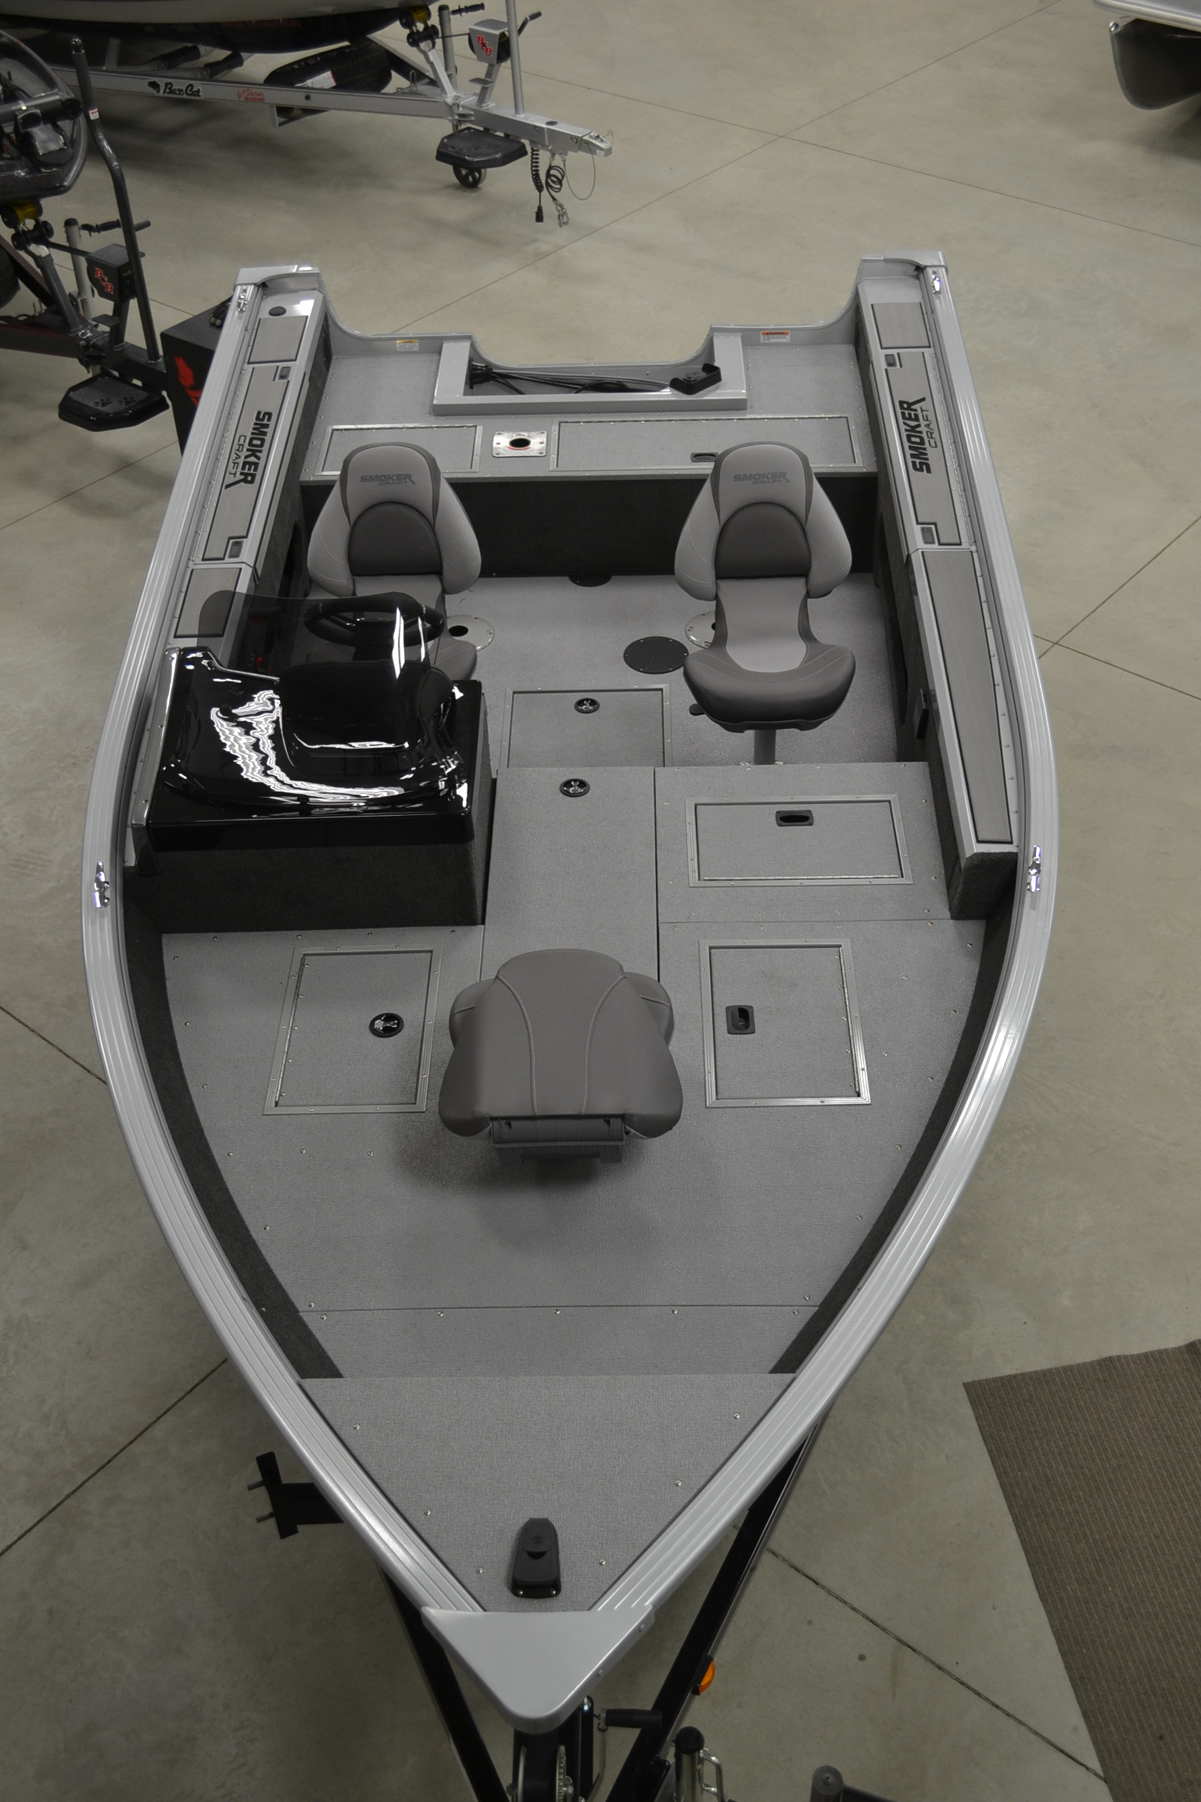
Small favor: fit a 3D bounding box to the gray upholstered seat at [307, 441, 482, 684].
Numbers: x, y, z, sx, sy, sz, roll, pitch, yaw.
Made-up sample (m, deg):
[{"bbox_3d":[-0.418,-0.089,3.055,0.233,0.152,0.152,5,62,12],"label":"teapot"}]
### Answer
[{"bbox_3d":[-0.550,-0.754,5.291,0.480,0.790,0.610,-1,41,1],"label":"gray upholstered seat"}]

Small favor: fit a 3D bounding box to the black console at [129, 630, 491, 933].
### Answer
[{"bbox_3d":[-0.647,-0.313,4.655,0.755,0.520,0.650,-1,41,1],"label":"black console"}]

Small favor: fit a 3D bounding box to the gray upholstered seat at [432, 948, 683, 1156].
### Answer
[{"bbox_3d":[-0.069,0.348,3.908,0.480,0.270,0.500,-1,41,1],"label":"gray upholstered seat"}]

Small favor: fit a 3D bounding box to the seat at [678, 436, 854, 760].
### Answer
[{"bbox_3d":[0.444,-0.717,5.258,0.484,0.855,0.620,-1,41,1],"label":"seat"}]

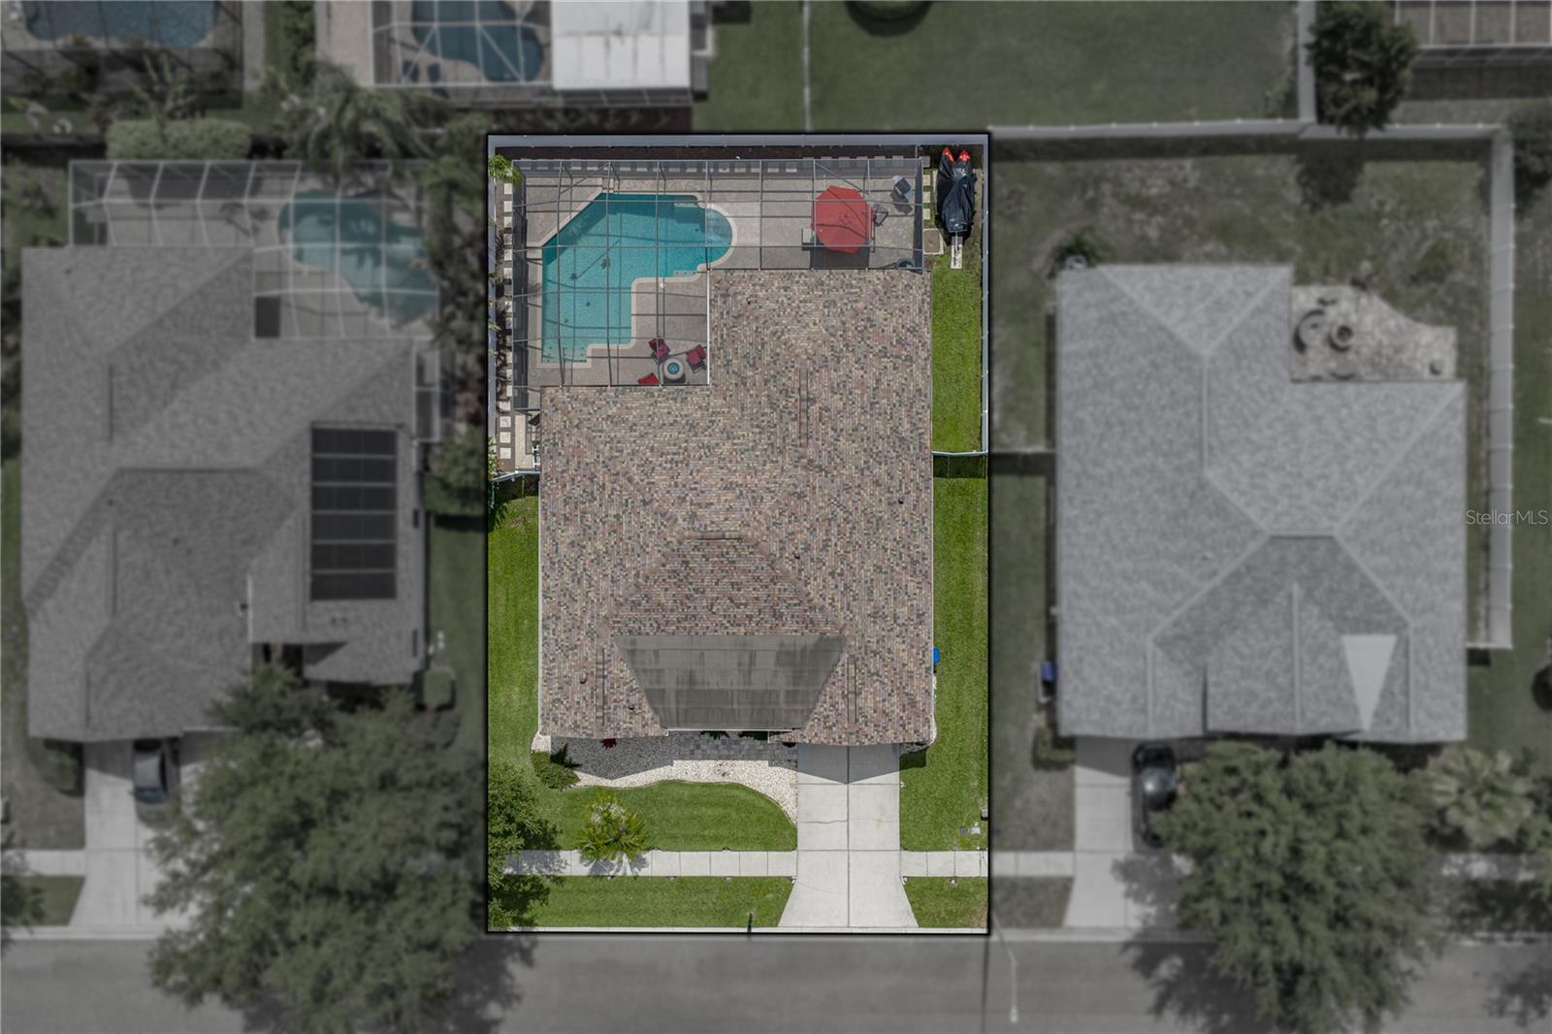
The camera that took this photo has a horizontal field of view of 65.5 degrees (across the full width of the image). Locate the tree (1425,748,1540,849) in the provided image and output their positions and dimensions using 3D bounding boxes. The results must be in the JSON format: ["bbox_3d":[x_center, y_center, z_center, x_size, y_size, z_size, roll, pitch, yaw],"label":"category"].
[{"bbox_3d":[32.000,12.800,55.700,5.000,4.000,4.700,0,90,0],"label":"tree"}]

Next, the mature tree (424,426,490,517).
[{"bbox_3d":[-14.600,-2.100,56.100,3.000,3.200,3.900,0,90,0],"label":"mature tree"}]

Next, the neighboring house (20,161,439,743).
[{"bbox_3d":[-24.900,-3.000,54.900,19.000,5.700,26.500,0,90,0],"label":"neighboring house"}]

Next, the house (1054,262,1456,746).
[{"bbox_3d":[22.100,-0.600,55.000,18.700,5.500,21.700,0,90,0],"label":"house"}]

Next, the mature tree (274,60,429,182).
[{"bbox_3d":[-18.400,-17.200,54.300,6.700,6.800,5.800,0,90,0],"label":"mature tree"}]

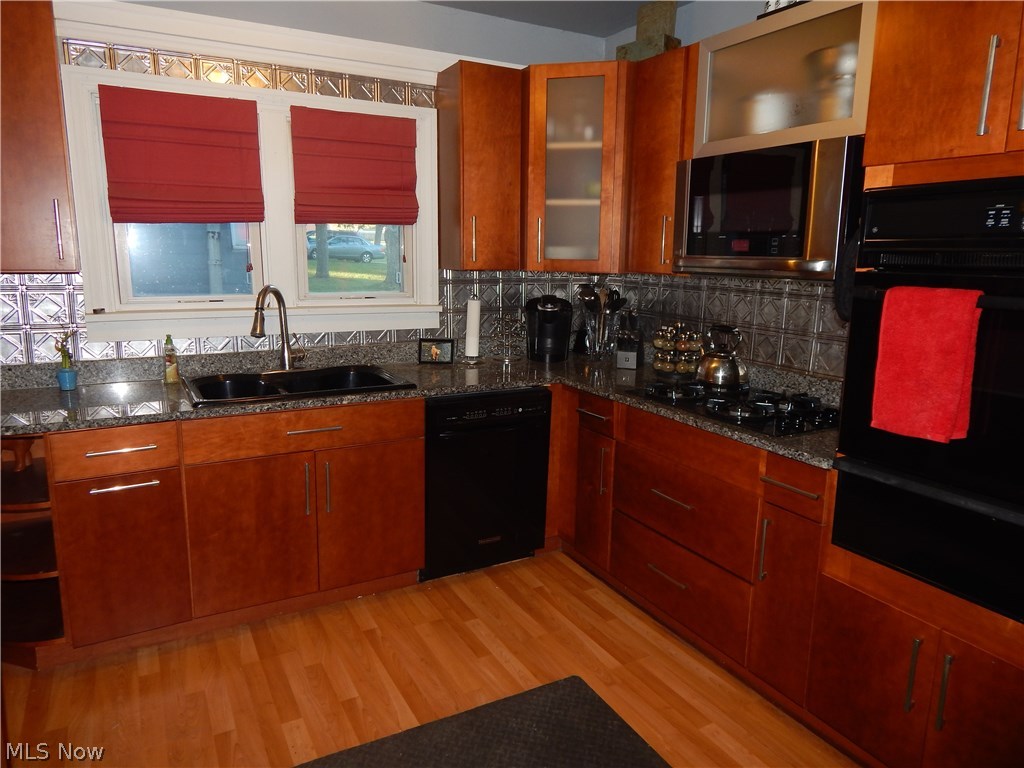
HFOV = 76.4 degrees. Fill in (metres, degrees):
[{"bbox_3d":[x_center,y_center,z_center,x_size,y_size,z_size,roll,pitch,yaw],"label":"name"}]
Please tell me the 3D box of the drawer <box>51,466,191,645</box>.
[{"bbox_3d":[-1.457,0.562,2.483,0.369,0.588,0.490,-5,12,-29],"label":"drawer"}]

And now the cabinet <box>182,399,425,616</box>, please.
[{"bbox_3d":[-0.918,0.415,2.824,0.917,0.773,0.620,-5,12,-28],"label":"cabinet"}]

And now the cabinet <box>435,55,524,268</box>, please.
[{"bbox_3d":[-0.172,-1.019,3.162,0.305,0.912,0.335,-5,12,-28],"label":"cabinet"}]

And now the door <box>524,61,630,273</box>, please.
[{"bbox_3d":[0.289,-0.995,3.040,0.430,0.920,0.040,4,11,17],"label":"door"}]

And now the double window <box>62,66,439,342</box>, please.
[{"bbox_3d":[-1.052,-0.752,2.936,1.520,1.050,0.120,-5,12,-28],"label":"double window"}]

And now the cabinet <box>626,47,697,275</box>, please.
[{"bbox_3d":[0.788,-0.953,2.877,0.335,0.912,0.360,-5,12,-28],"label":"cabinet"}]

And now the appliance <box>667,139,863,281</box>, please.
[{"bbox_3d":[1.002,-0.627,2.439,0.375,0.440,0.750,-5,12,-28],"label":"appliance"}]

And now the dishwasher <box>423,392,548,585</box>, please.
[{"bbox_3d":[-0.239,0.419,3.201,0.605,0.872,0.610,-5,12,-28],"label":"dishwasher"}]

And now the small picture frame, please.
[{"bbox_3d":[-0.389,-0.170,3.345,0.172,0.130,0.030,0,3,-6],"label":"small picture frame"}]

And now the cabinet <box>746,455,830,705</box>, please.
[{"bbox_3d":[1.113,0.578,2.158,0.605,0.773,0.232,-5,12,-28],"label":"cabinet"}]

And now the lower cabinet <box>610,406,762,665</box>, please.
[{"bbox_3d":[0.871,0.496,2.585,0.590,0.765,0.765,-5,12,-28],"label":"lower cabinet"}]

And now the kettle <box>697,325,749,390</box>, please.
[{"bbox_3d":[0.857,-0.116,2.658,0.200,0.235,0.195,4,11,18],"label":"kettle"}]

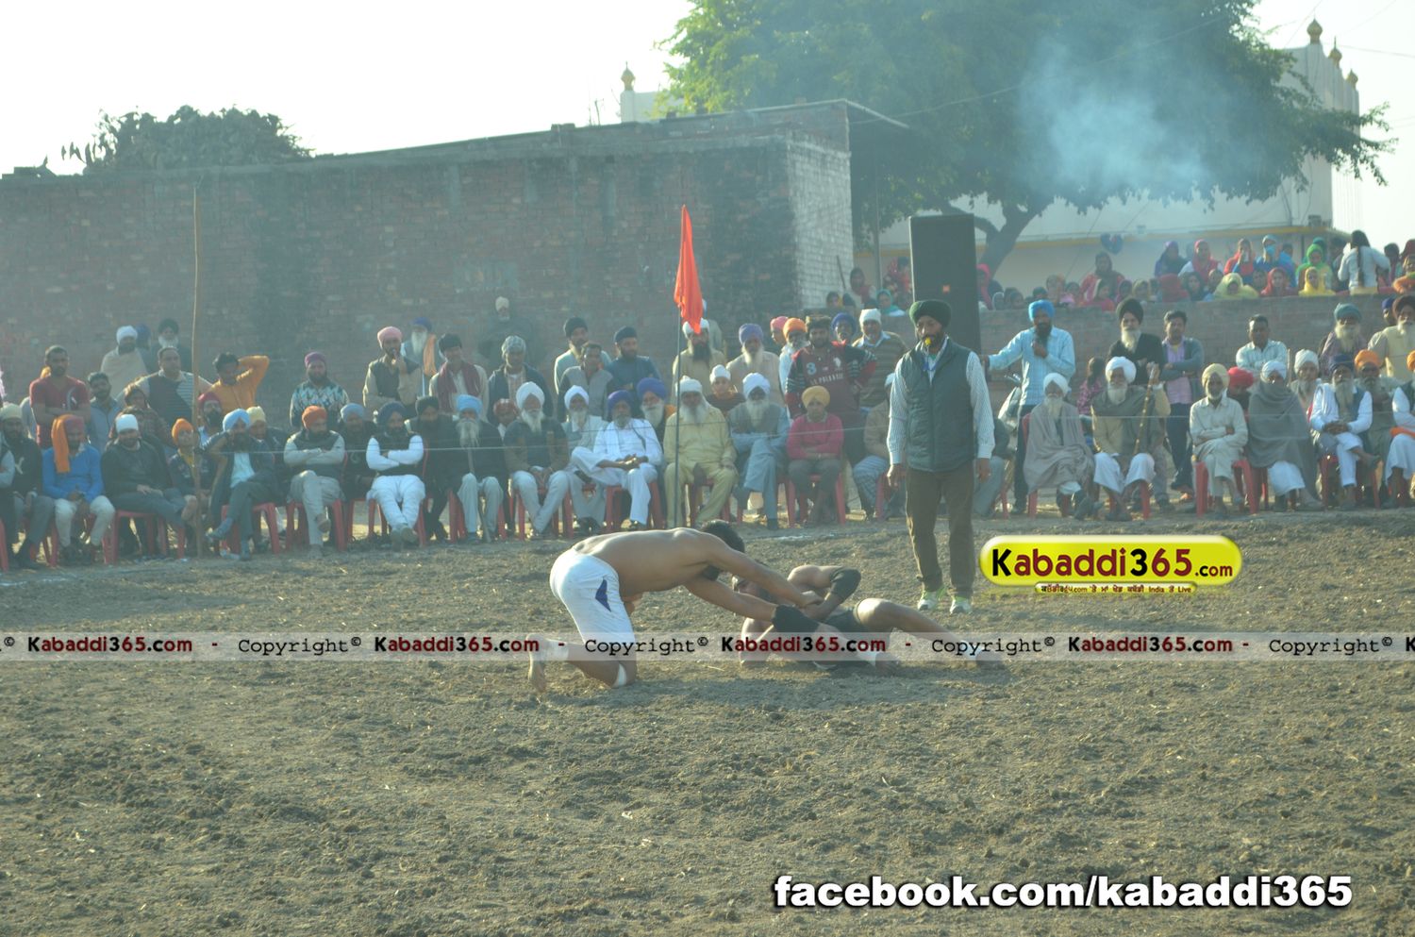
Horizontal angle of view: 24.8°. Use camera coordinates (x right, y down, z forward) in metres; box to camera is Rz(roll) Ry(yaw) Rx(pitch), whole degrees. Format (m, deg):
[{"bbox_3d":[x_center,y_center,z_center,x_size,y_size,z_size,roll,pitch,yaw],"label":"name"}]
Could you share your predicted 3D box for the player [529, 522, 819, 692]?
[{"bbox_3d":[-0.162,0.626,15.137,1.360,0.730,0.560,-2,2,-8],"label":"player"}]

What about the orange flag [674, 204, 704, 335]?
[{"bbox_3d":[-0.168,-1.727,28.000,0.260,1.130,0.160,-2,2,0],"label":"orange flag"}]

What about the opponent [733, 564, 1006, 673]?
[{"bbox_3d":[0.758,0.706,15.441,1.250,0.460,0.600,-2,-8,11],"label":"opponent"}]

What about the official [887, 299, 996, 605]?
[{"bbox_3d":[1.338,-0.089,18.668,0.600,1.790,0.360,-2,2,11],"label":"official"}]

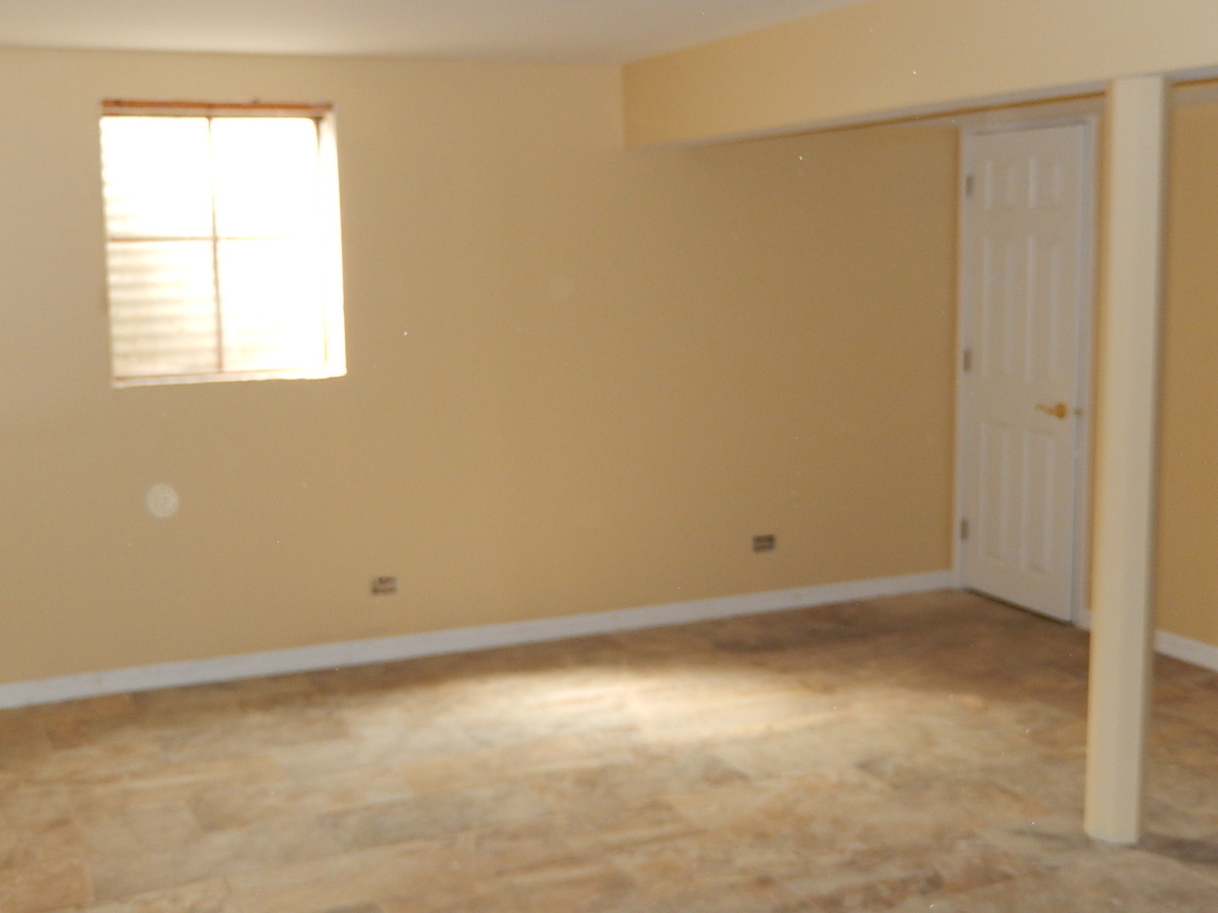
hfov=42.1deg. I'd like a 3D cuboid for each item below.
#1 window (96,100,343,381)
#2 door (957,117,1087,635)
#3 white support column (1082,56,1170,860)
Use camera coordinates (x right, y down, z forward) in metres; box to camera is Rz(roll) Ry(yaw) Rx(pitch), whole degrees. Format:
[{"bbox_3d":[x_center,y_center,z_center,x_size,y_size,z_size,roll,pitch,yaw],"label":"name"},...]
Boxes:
[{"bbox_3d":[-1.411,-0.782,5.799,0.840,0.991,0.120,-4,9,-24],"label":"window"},{"bbox_3d":[1.752,-0.362,6.744,0.060,2.040,0.775,-4,9,-24],"label":"door"},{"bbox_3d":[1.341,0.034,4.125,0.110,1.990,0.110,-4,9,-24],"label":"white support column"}]

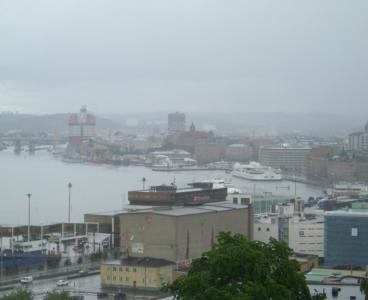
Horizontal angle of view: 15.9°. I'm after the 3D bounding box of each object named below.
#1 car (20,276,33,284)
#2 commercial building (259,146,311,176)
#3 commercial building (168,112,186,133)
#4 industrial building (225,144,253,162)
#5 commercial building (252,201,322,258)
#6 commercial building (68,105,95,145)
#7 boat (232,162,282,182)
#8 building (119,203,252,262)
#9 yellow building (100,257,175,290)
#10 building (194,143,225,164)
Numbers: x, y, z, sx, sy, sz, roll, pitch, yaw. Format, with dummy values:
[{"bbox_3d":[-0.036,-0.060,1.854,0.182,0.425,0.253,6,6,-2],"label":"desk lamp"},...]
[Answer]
[{"bbox_3d":[-57.198,47.572,480.230,1.850,1.650,4.600,1,2,34],"label":"car"},{"bbox_3d":[113.000,10.647,1462.638,53.000,30.000,26.000,0,1,-8],"label":"commercial building"},{"bbox_3d":[-15.486,-46.448,2999.729,40.000,74.000,40.000,0,1,0],"label":"commercial building"},{"bbox_3d":[72.195,6.096,1745.609,35.000,26.000,26.000,0,1,0],"label":"industrial building"},{"bbox_3d":[46.804,35.580,590.982,26.000,20.500,27.000,0,1,20],"label":"commercial building"},{"bbox_3d":[-170.900,-30.346,2217.892,44.000,81.000,30.000,0,1,0],"label":"commercial building"},{"bbox_3d":[77.277,21.177,1385.862,61.000,18.500,12.500,1,2,44],"label":"boat"},{"bbox_3d":[2.034,35.879,582.380,29.000,20.300,61.000,1,2,34],"label":"building"},{"bbox_3d":[-16.633,43.923,474.714,24.300,9.800,10.900,1,2,29],"label":"yellow building"},{"bbox_3d":[33.586,5.577,1735.594,38.000,27.500,26.000,0,1,0],"label":"building"}]

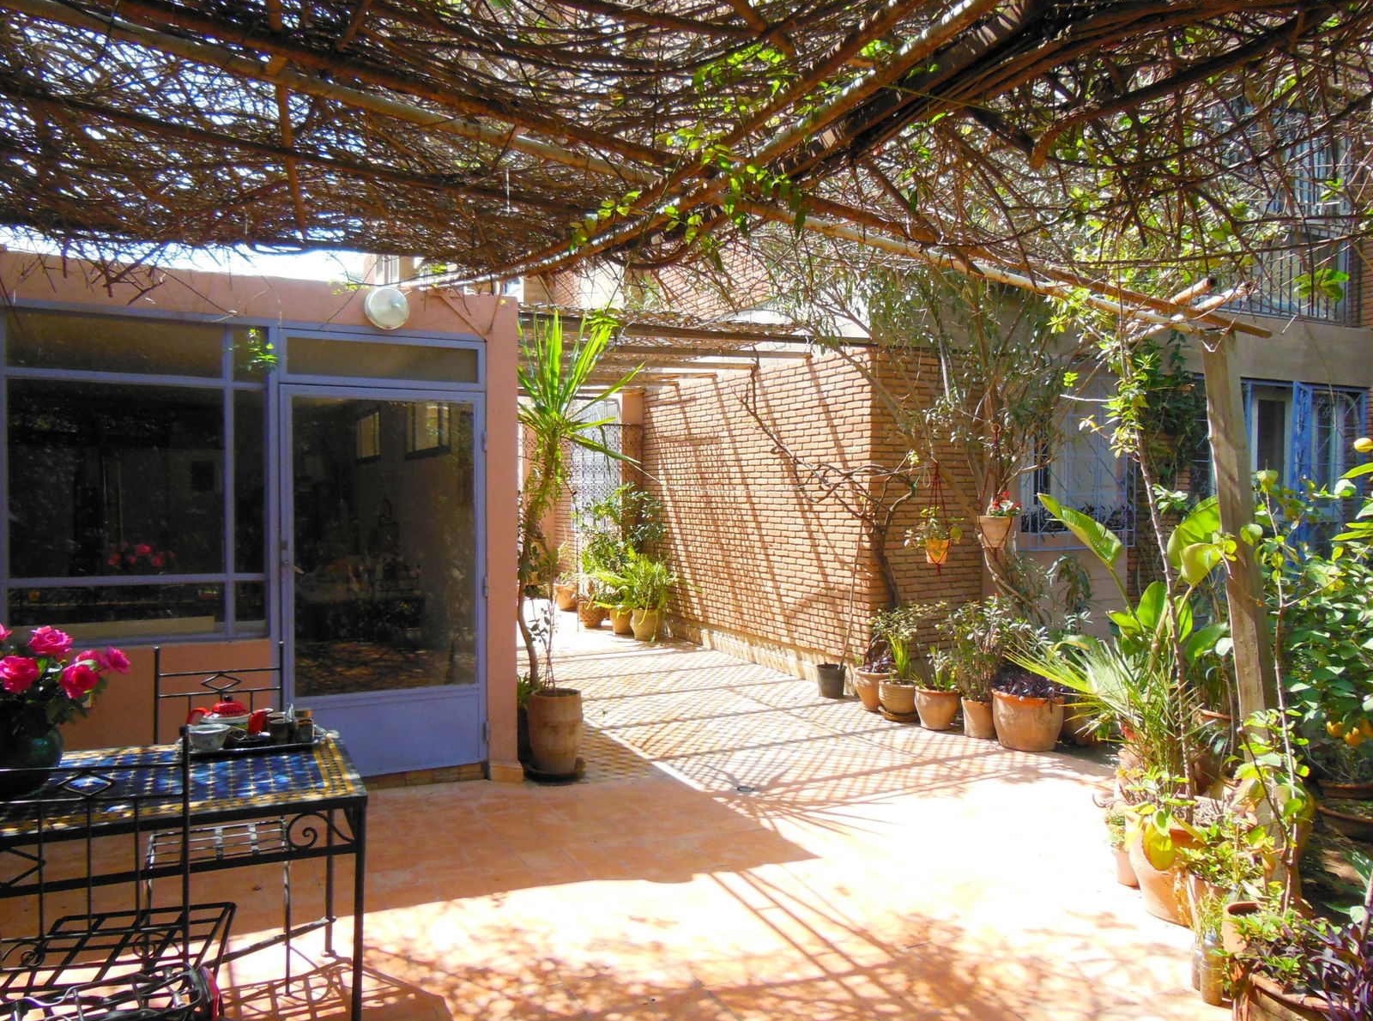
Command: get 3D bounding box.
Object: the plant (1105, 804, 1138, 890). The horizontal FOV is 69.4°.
[{"bbox_3d":[1.808,1.364,4.038,0.192,0.314,0.192,1,1,24],"label":"plant"}]

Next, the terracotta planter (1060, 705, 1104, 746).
[{"bbox_3d":[2.527,1.350,6.300,0.266,0.253,0.266,1,1,22],"label":"terracotta planter"}]

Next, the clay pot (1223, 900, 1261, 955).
[{"bbox_3d":[1.845,1.440,3.274,0.152,0.220,0.152,1,1,30],"label":"clay pot"}]

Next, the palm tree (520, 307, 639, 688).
[{"bbox_3d":[-0.779,-0.042,5.950,0.880,2.279,0.880,0,1,-26],"label":"palm tree"}]

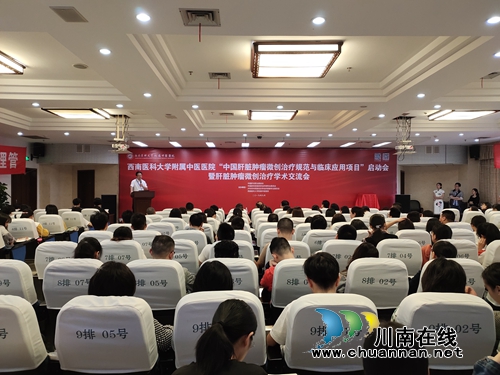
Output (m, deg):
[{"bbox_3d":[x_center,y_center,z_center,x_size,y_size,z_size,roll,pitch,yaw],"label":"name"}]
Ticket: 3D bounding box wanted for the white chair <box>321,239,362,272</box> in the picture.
[{"bbox_3d":[0.935,1.016,3.530,0.540,0.970,0.600,0,0,0],"label":"white chair"}]

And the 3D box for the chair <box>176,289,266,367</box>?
[{"bbox_3d":[-0.155,0.992,1.850,0.520,0.975,0.580,0,0,-1],"label":"chair"}]

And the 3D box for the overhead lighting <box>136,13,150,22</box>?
[{"bbox_3d":[-0.910,-1.470,2.850,0.130,0.050,0.130,0,0,0],"label":"overhead lighting"}]

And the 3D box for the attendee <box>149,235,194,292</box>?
[{"bbox_3d":[-0.626,0.924,2.783,0.500,1.111,0.700,0,0,-1],"label":"attendee"}]

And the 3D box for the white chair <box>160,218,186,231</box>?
[{"bbox_3d":[-1.335,1.023,6.080,0.540,0.970,0.600,0,0,0],"label":"white chair"}]

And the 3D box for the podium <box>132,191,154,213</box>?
[{"bbox_3d":[-3.240,0.680,10.100,0.700,1.160,0.500,0,0,-16],"label":"podium"}]

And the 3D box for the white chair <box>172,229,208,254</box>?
[{"bbox_3d":[-0.815,1.075,4.740,0.520,0.990,0.600,0,0,-1],"label":"white chair"}]

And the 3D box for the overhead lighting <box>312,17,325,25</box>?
[{"bbox_3d":[0.598,-1.455,2.900,0.125,0.050,0.125,0,0,-1],"label":"overhead lighting"}]

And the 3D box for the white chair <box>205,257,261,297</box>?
[{"bbox_3d":[-0.158,0.992,2.638,0.520,0.975,0.580,0,0,-1],"label":"white chair"}]

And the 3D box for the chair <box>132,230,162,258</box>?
[{"bbox_3d":[-1.278,0.992,4.190,0.520,0.975,0.580,0,0,-1],"label":"chair"}]

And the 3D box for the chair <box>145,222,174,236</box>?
[{"bbox_3d":[-1.290,0.992,5.017,0.520,0.975,0.580,0,0,-1],"label":"chair"}]

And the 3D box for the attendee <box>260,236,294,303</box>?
[{"bbox_3d":[0.360,1.010,3.120,0.500,1.130,0.720,0,0,-5],"label":"attendee"}]

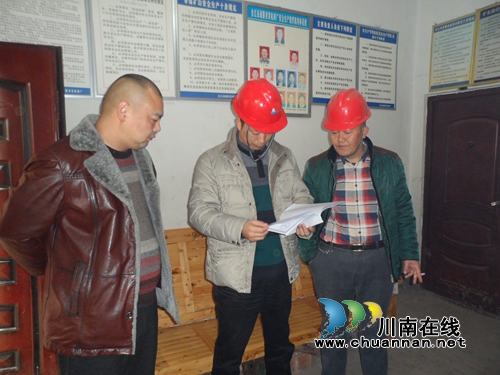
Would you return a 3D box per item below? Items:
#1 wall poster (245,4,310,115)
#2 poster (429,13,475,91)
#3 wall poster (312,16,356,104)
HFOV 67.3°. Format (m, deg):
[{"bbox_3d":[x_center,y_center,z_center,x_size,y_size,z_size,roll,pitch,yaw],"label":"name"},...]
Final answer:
[{"bbox_3d":[0.271,-1.110,3.335,0.665,0.930,0.025,-3,6,-26],"label":"wall poster"},{"bbox_3d":[1.963,-1.304,3.676,0.025,0.658,0.460,-3,6,-26],"label":"poster"},{"bbox_3d":[0.822,-1.192,3.594,0.537,0.805,0.025,-3,6,-26],"label":"wall poster"}]

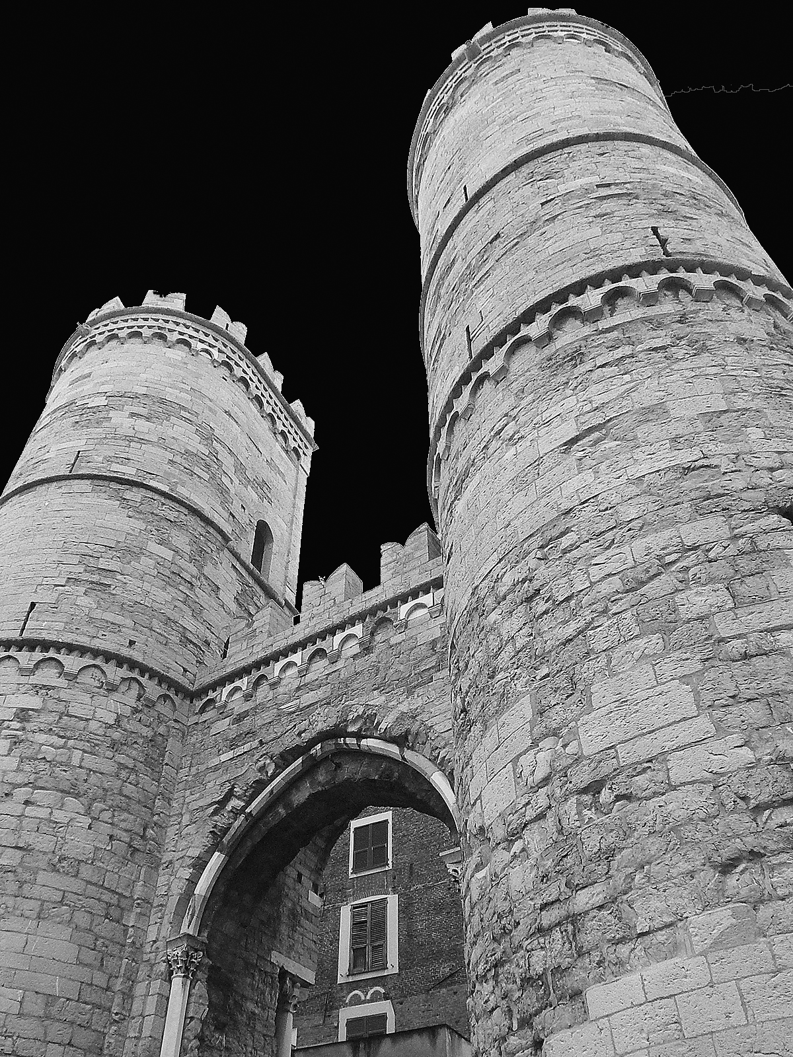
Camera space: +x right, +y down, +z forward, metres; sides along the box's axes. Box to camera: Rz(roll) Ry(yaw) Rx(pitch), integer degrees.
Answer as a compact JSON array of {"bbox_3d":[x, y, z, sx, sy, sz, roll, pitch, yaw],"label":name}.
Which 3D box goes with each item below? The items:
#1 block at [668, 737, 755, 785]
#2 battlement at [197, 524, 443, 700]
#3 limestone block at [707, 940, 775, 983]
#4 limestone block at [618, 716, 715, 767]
[{"bbox_3d":[2.606,1.962,6.320,0.662,0.251,0.300,-20,-46,20],"label":"block"},{"bbox_3d":[-1.485,2.134,17.762,8.260,2.310,0.910,-27,-49,26],"label":"battlement"},{"bbox_3d":[2.451,3.083,5.370,0.430,0.186,0.260,-22,-47,22],"label":"limestone block"},{"bbox_3d":[2.353,1.885,6.595,0.865,0.191,0.300,-24,-48,24],"label":"limestone block"}]

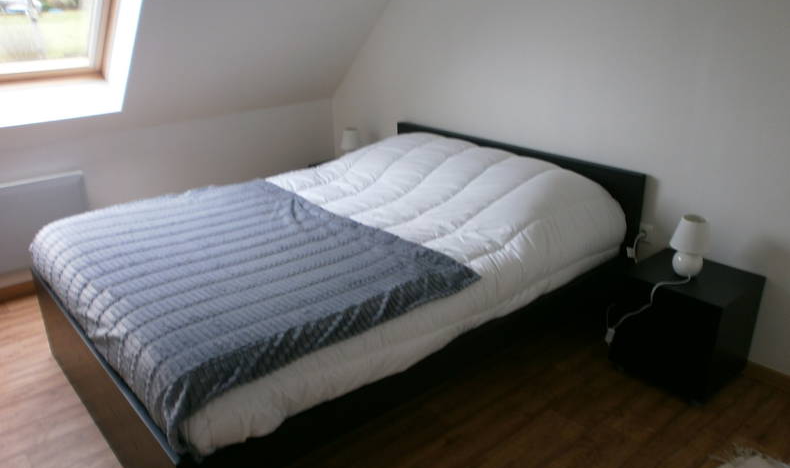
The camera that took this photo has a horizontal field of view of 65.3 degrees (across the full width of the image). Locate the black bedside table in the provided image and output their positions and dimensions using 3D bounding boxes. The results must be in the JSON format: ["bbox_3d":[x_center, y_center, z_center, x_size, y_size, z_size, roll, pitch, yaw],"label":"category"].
[{"bbox_3d":[1.197,0.378,2.539,0.374,0.441,0.382,-18,26,-36],"label":"black bedside table"}]

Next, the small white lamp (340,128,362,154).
[{"bbox_3d":[-0.295,-0.598,4.199,0.158,0.230,0.158,-1,21,0],"label":"small white lamp"}]

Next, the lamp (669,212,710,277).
[{"bbox_3d":[1.194,0.045,2.472,0.158,0.230,0.158,-18,26,-36],"label":"lamp"}]

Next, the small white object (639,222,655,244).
[{"bbox_3d":[1.115,-0.004,2.759,0.025,0.085,0.083,-18,26,-36],"label":"small white object"}]

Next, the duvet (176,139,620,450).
[{"bbox_3d":[-0.291,-0.055,2.640,1.970,0.414,1.737,-18,26,-36],"label":"duvet"}]

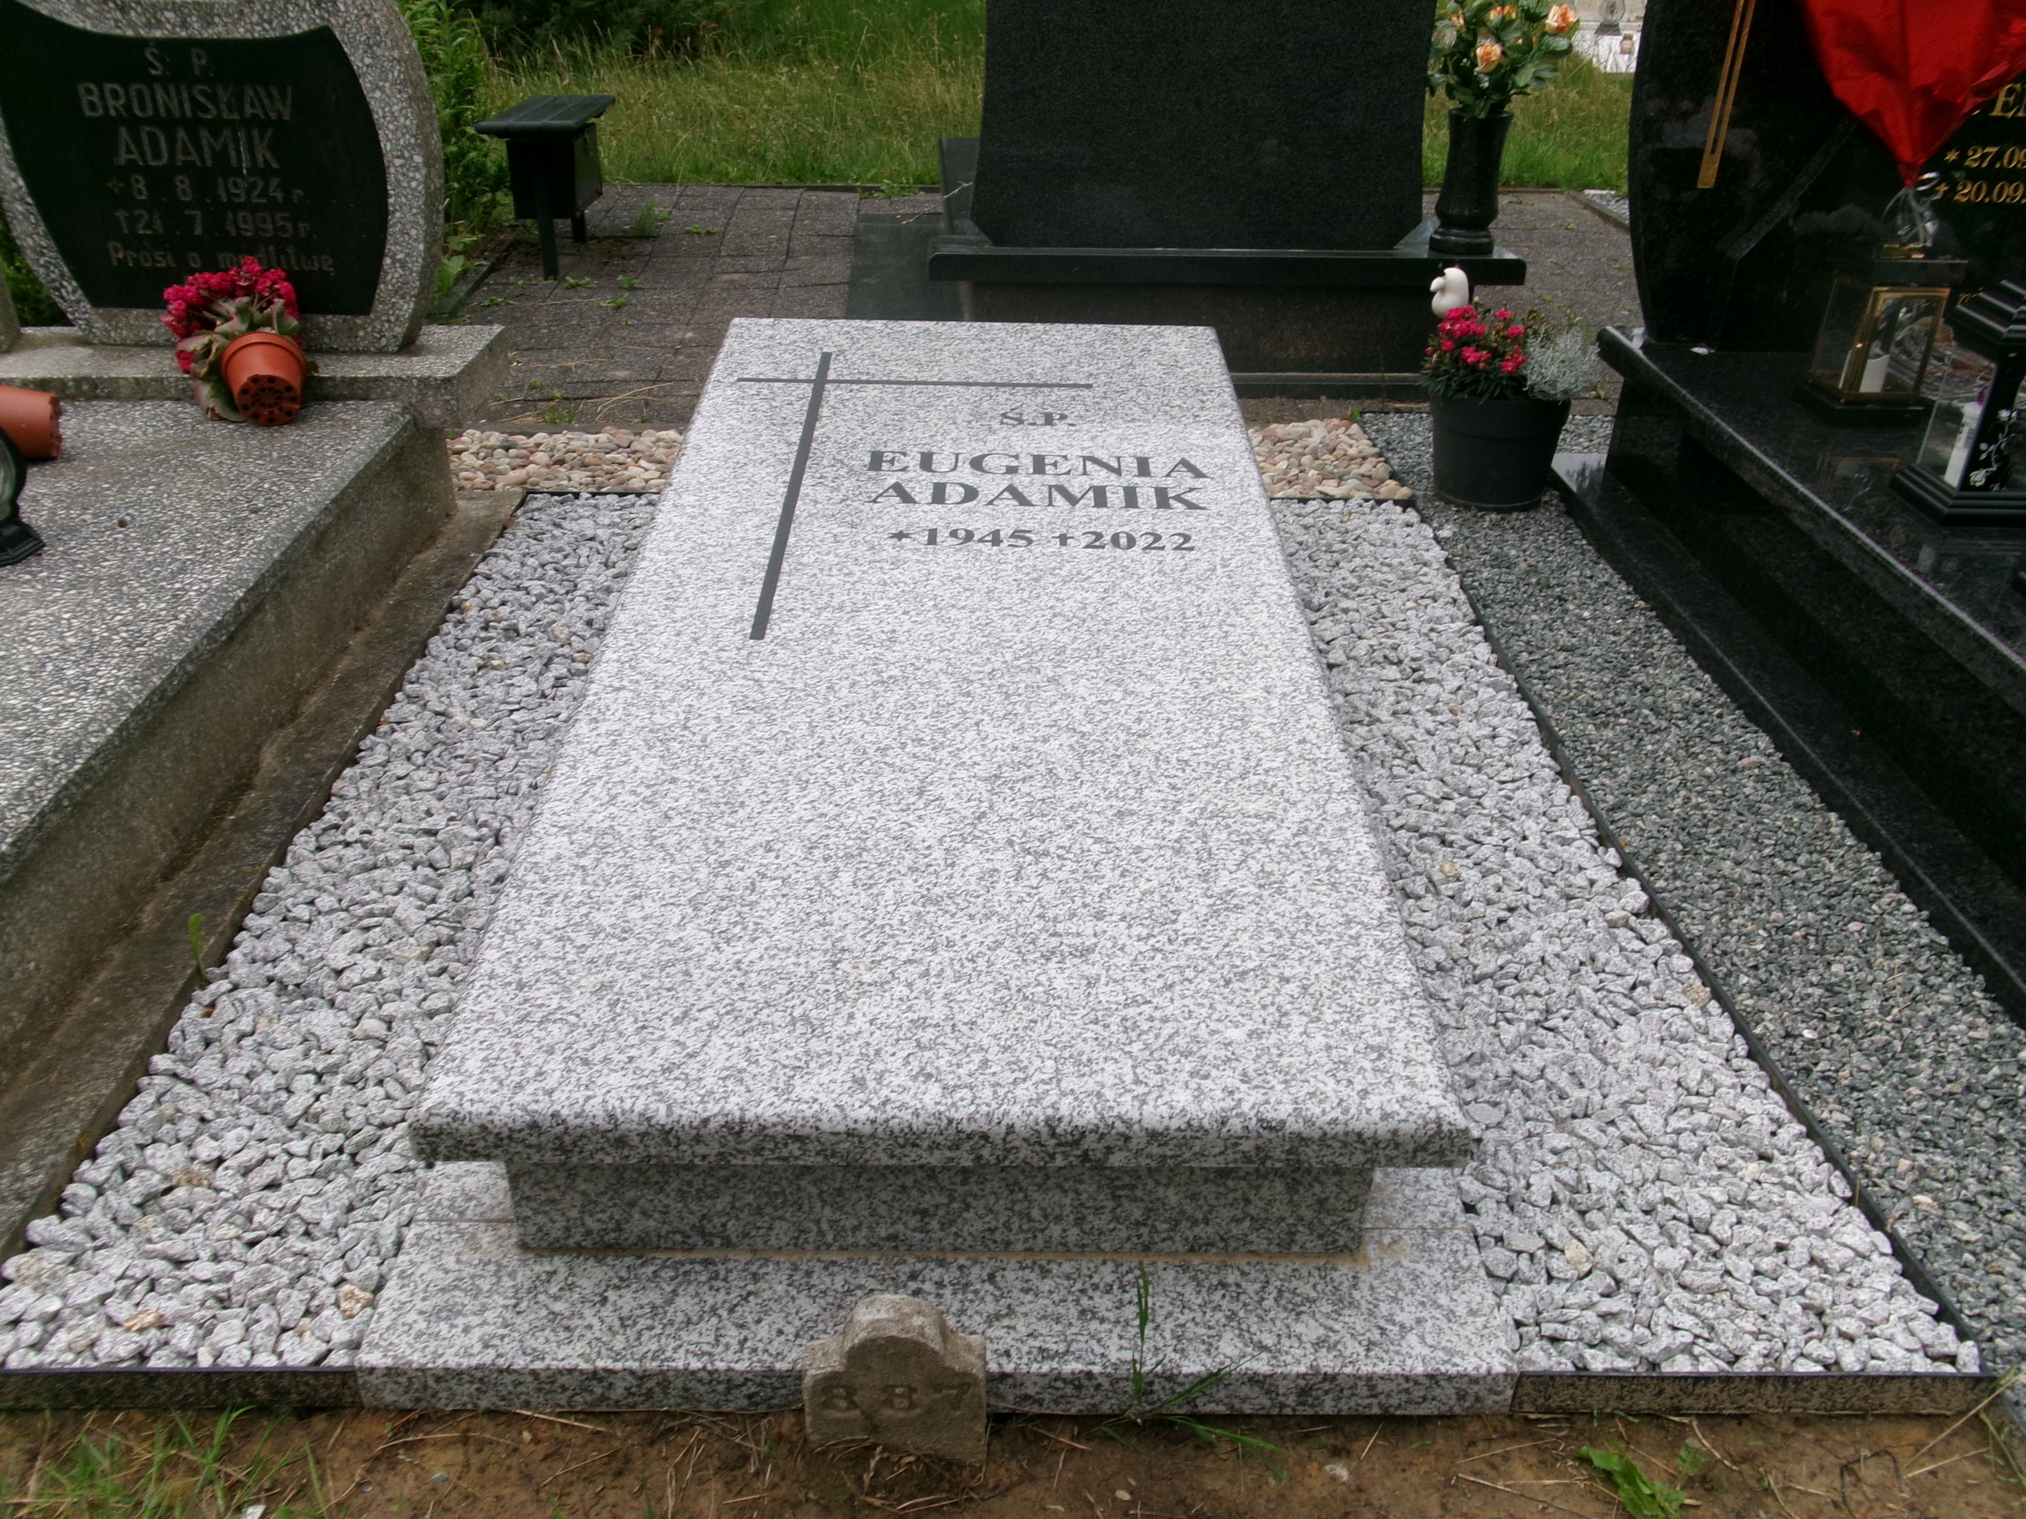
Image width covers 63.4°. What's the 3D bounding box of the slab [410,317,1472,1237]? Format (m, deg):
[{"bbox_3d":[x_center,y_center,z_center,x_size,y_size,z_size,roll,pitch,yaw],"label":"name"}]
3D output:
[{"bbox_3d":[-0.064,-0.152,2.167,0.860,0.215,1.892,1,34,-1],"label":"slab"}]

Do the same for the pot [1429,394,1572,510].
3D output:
[{"bbox_3d":[0.921,-0.617,3.131,0.260,0.212,0.260,1,30,0],"label":"pot"}]

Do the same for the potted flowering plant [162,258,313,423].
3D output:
[{"bbox_3d":[-1.325,-0.719,2.807,0.225,0.210,0.250,-7,59,-14],"label":"potted flowering plant"}]

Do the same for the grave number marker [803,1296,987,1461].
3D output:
[{"bbox_3d":[-0.091,0.503,1.326,0.137,0.145,0.045,0,30,-1],"label":"grave number marker"}]

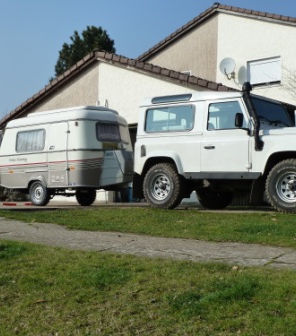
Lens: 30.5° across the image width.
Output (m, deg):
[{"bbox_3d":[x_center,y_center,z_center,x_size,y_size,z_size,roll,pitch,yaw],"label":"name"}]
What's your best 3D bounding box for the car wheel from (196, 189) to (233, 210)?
[{"bbox_3d":[1.295,0.413,10.500,0.800,0.790,0.260,-1,-4,40],"label":"car wheel"}]

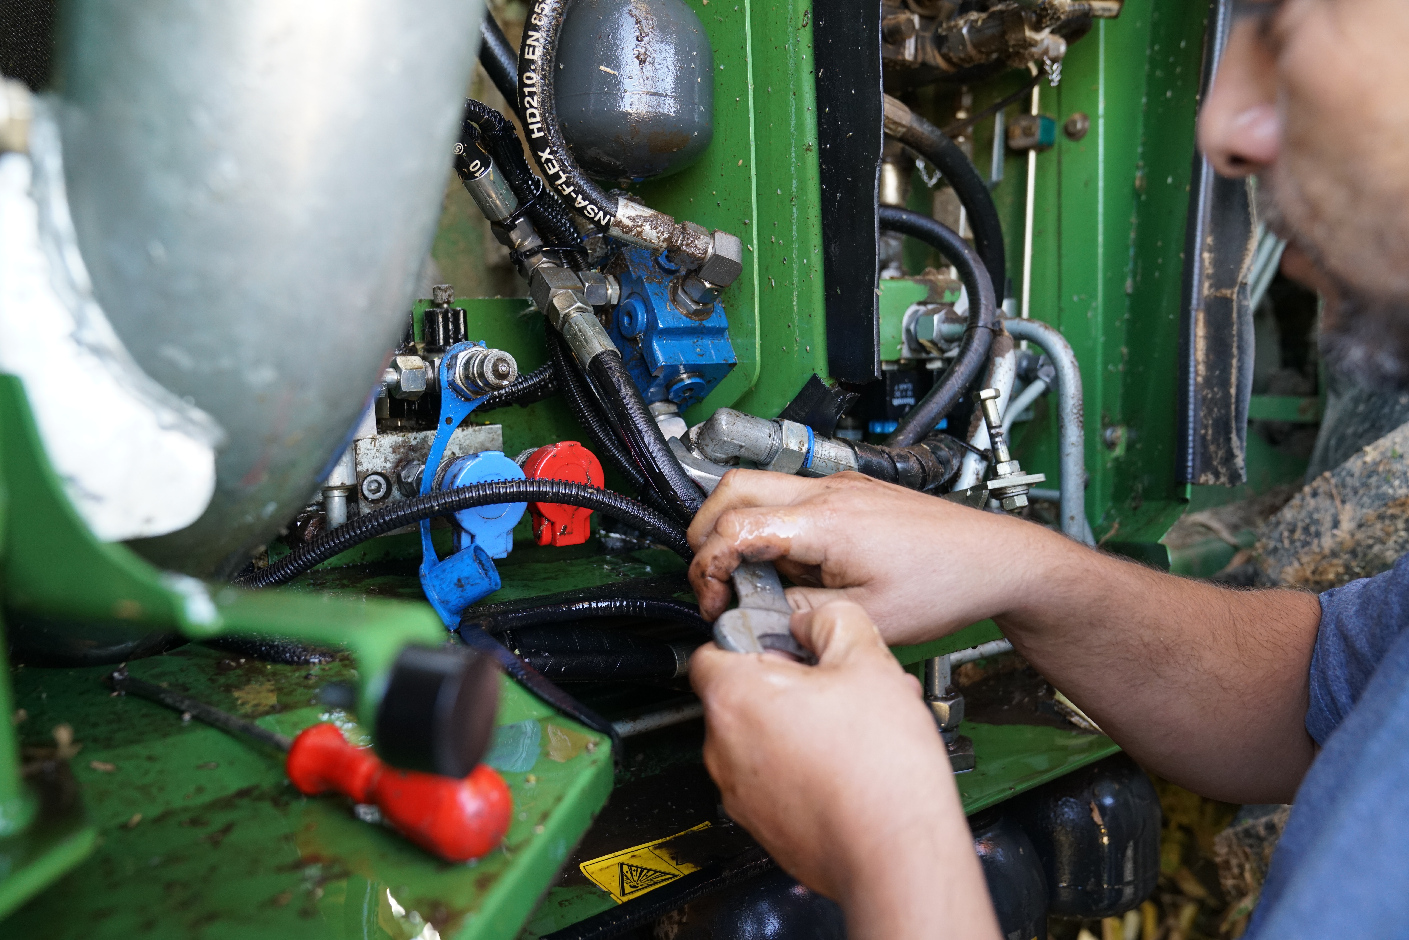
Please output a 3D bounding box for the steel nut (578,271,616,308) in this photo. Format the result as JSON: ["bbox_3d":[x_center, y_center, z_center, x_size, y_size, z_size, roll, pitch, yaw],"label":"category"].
[{"bbox_3d":[-0.067,-0.112,0.680,0.021,0.021,0.018,-9,9,-44],"label":"steel nut"}]

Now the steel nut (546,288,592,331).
[{"bbox_3d":[-0.081,-0.096,0.652,0.024,0.020,0.025,-7,-32,-49],"label":"steel nut"}]

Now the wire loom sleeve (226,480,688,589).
[{"bbox_3d":[-0.131,0.035,0.605,0.285,0.062,0.035,1,8,20],"label":"wire loom sleeve"}]

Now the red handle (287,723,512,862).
[{"bbox_3d":[-0.113,0.119,0.405,0.108,0.034,0.035,3,9,34],"label":"red handle"}]

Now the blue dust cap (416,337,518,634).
[{"bbox_3d":[-0.136,0.009,0.632,0.044,0.155,0.042,-9,10,-44],"label":"blue dust cap"}]

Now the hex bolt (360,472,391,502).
[{"bbox_3d":[-0.207,0.011,0.690,0.017,0.017,0.014,-9,10,-44],"label":"hex bolt"}]

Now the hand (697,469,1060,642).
[{"bbox_3d":[0.081,0.042,0.525,0.168,0.078,0.075,0,8,15],"label":"hand"}]

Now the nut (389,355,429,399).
[{"bbox_3d":[-0.183,-0.058,0.680,0.025,0.025,0.019,-9,9,-44],"label":"nut"}]

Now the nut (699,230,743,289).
[{"bbox_3d":[0.010,-0.129,0.670,0.023,0.032,0.024,-13,11,-43],"label":"nut"}]

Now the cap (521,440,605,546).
[{"bbox_3d":[-0.082,0.014,0.634,0.043,0.058,0.024,-9,10,-44],"label":"cap"}]

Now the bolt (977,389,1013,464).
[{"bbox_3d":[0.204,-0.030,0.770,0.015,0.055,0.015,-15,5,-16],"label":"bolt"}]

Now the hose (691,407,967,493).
[{"bbox_3d":[0.075,-0.012,0.665,0.160,0.038,0.038,9,7,-5],"label":"hose"}]

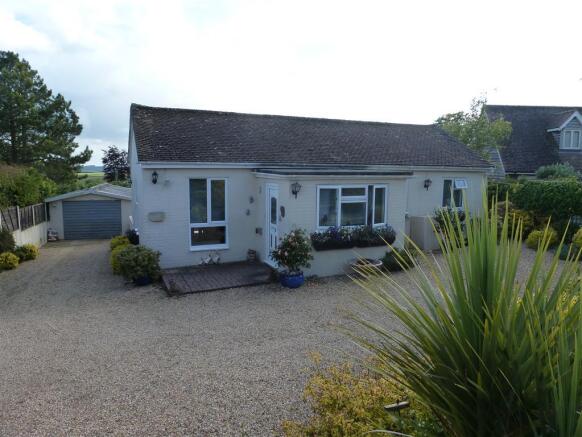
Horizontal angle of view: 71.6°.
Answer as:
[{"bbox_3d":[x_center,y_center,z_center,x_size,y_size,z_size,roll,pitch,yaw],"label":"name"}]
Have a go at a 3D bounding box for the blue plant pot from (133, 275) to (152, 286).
[{"bbox_3d":[-3.311,1.382,9.000,0.460,0.280,0.460,-3,7,-24],"label":"blue plant pot"}]

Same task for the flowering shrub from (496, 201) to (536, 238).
[{"bbox_3d":[8.675,0.077,15.600,1.350,1.450,1.300,-3,7,-24],"label":"flowering shrub"}]

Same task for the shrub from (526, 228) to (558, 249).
[{"bbox_3d":[8.660,0.706,13.900,1.000,0.720,0.950,-3,7,-24],"label":"shrub"}]

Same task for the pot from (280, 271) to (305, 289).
[{"bbox_3d":[0.033,1.354,8.920,0.520,0.370,0.520,0,7,0],"label":"pot"}]

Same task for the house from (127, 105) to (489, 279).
[{"bbox_3d":[1.037,-1.305,13.835,11.900,4.500,7.940,-3,7,-24],"label":"house"}]

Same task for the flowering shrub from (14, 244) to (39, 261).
[{"bbox_3d":[-8.321,1.070,12.700,0.720,0.500,0.660,-3,7,-24],"label":"flowering shrub"}]

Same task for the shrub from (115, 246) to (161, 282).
[{"bbox_3d":[-3.438,0.981,9.100,0.950,0.800,0.900,-3,7,-24],"label":"shrub"}]

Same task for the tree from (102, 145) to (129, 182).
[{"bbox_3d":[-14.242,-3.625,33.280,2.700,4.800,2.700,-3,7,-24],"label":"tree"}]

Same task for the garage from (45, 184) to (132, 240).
[{"bbox_3d":[-10.933,-0.561,23.445,4.200,2.500,6.300,-2,7,-16],"label":"garage"}]

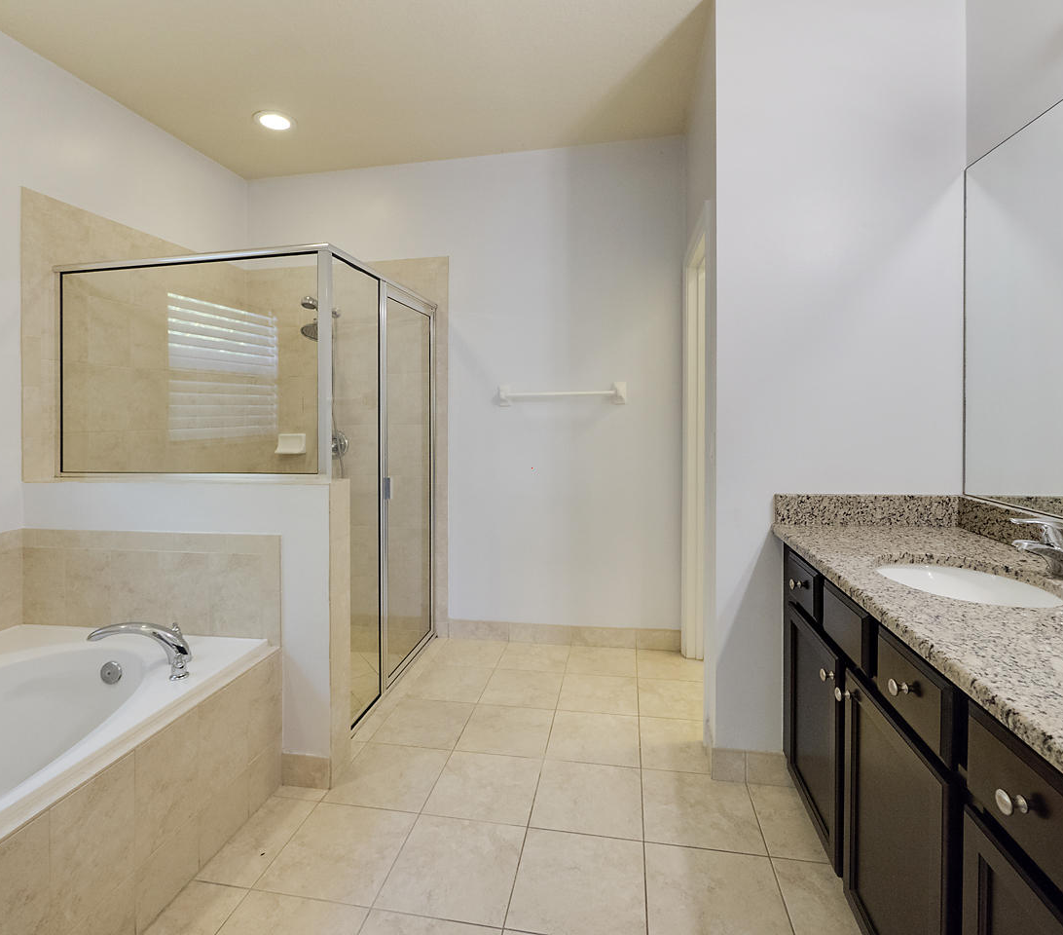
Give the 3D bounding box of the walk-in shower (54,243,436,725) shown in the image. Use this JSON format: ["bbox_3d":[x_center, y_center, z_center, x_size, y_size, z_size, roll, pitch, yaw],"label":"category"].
[{"bbox_3d":[-1.168,0.136,2.390,1.174,1.862,1.215,0,4,10],"label":"walk-in shower"}]

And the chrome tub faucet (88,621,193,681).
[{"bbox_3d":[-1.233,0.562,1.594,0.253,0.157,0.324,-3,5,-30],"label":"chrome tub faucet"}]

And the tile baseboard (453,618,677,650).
[{"bbox_3d":[0.166,0.948,2.843,1.316,0.116,0.015,0,4,10],"label":"tile baseboard"}]

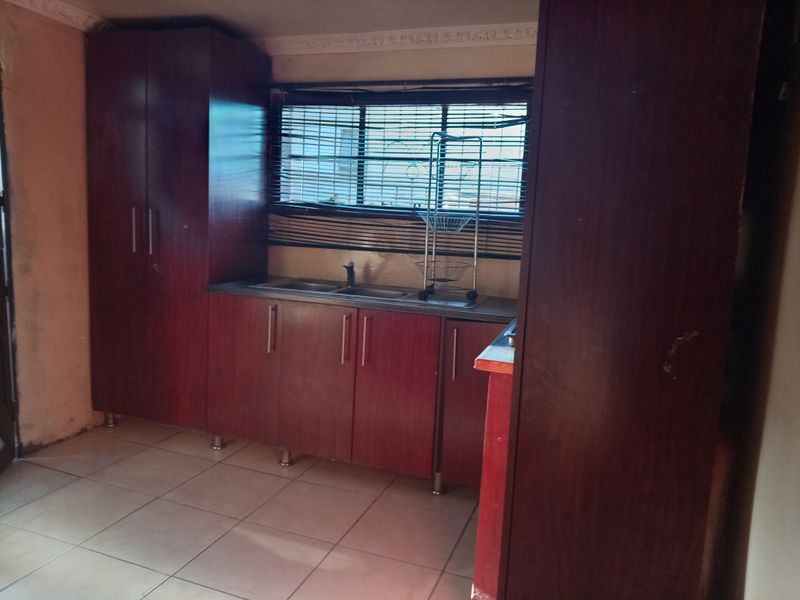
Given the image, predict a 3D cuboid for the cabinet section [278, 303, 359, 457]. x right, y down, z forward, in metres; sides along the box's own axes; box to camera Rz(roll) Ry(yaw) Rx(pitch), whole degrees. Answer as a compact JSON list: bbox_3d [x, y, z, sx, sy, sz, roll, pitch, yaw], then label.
[{"bbox_3d":[-0.325,0.366,3.057,0.410,0.747,0.520,6,8,19],"label":"cabinet section"}]

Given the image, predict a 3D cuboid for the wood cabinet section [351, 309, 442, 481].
[{"bbox_3d":[0.062,0.408,2.927,0.406,0.747,0.520,6,8,19],"label":"wood cabinet section"}]

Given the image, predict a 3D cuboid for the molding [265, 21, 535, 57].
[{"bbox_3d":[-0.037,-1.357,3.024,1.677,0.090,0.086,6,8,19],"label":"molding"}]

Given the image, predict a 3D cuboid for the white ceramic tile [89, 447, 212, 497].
[{"bbox_3d":[-1.201,0.841,2.835,0.430,0.010,0.430,6,8,19],"label":"white ceramic tile"}]

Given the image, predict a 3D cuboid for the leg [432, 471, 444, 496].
[{"bbox_3d":[0.177,0.875,2.739,0.050,0.107,0.050,6,8,19],"label":"leg"}]

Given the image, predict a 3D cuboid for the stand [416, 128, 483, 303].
[{"bbox_3d":[0.250,-0.398,2.880,0.301,0.795,0.297,6,8,19],"label":"stand"}]

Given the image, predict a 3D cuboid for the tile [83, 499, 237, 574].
[{"bbox_3d":[-0.934,0.930,2.293,0.430,0.010,0.430,6,8,19],"label":"tile"}]

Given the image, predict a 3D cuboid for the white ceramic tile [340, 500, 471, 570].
[{"bbox_3d":[0.017,0.969,2.416,0.430,0.010,0.430,6,8,19],"label":"white ceramic tile"}]

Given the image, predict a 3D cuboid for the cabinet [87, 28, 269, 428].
[{"bbox_3d":[-1.264,-0.372,3.321,0.787,2.064,0.542,6,8,19],"label":"cabinet"}]

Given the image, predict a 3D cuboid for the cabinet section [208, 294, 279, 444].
[{"bbox_3d":[-0.720,0.323,3.191,0.419,0.747,0.520,6,8,19],"label":"cabinet section"}]

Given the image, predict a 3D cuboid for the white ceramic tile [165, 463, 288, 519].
[{"bbox_3d":[-0.792,0.884,2.693,0.430,0.010,0.430,6,8,19],"label":"white ceramic tile"}]

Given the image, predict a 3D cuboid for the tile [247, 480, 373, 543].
[{"bbox_3d":[-0.387,0.927,2.553,0.430,0.010,0.430,6,8,19],"label":"tile"}]

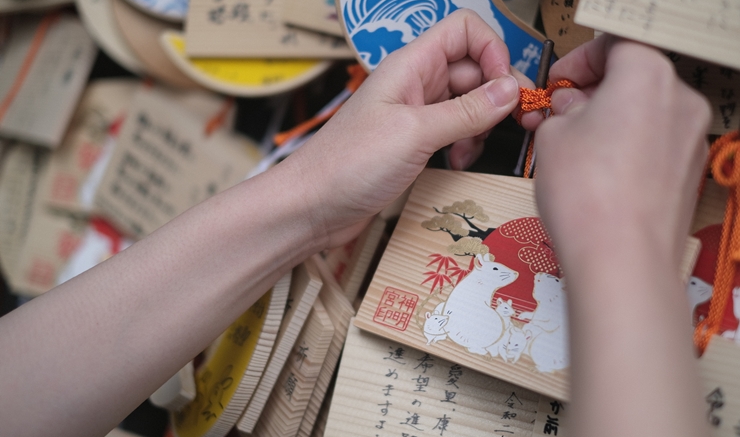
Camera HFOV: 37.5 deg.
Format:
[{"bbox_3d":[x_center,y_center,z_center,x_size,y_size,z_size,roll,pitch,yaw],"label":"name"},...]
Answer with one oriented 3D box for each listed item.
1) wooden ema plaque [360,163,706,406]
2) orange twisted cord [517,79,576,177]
[{"bbox_3d":[0.072,0.027,0.511,0.148,0.096,0.007,17,-11,34],"label":"wooden ema plaque"},{"bbox_3d":[0.083,-0.043,0.510,0.034,0.054,0.022,10,14,0],"label":"orange twisted cord"}]

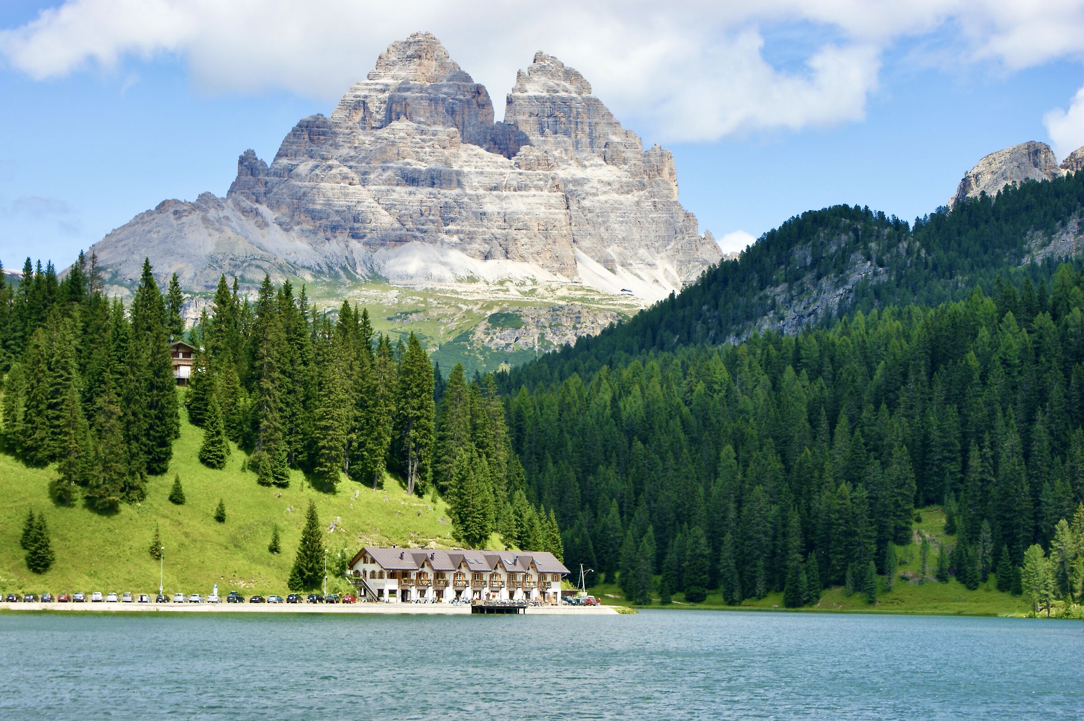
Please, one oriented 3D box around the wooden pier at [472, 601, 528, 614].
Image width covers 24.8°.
[{"bbox_3d":[-7.377,43.437,432.970,8.800,2.150,4.200,4,-6,-33],"label":"wooden pier"}]

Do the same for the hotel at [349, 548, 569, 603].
[{"bbox_3d":[-14.807,39.289,447.643,39.562,9.644,12.601,4,-6,-34],"label":"hotel"}]

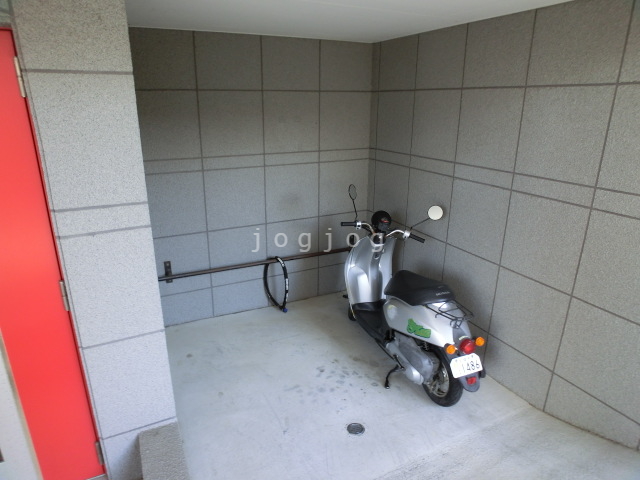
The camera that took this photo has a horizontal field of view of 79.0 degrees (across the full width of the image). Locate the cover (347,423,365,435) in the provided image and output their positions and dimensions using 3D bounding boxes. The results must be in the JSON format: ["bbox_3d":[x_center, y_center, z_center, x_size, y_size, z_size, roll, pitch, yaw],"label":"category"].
[{"bbox_3d":[0.207,1.090,2.240,0.105,0.014,0.103,0,19,0],"label":"cover"}]

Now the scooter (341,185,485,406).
[{"bbox_3d":[0.539,0.277,2.729,0.630,1.260,1.650,-7,20,-21],"label":"scooter"}]

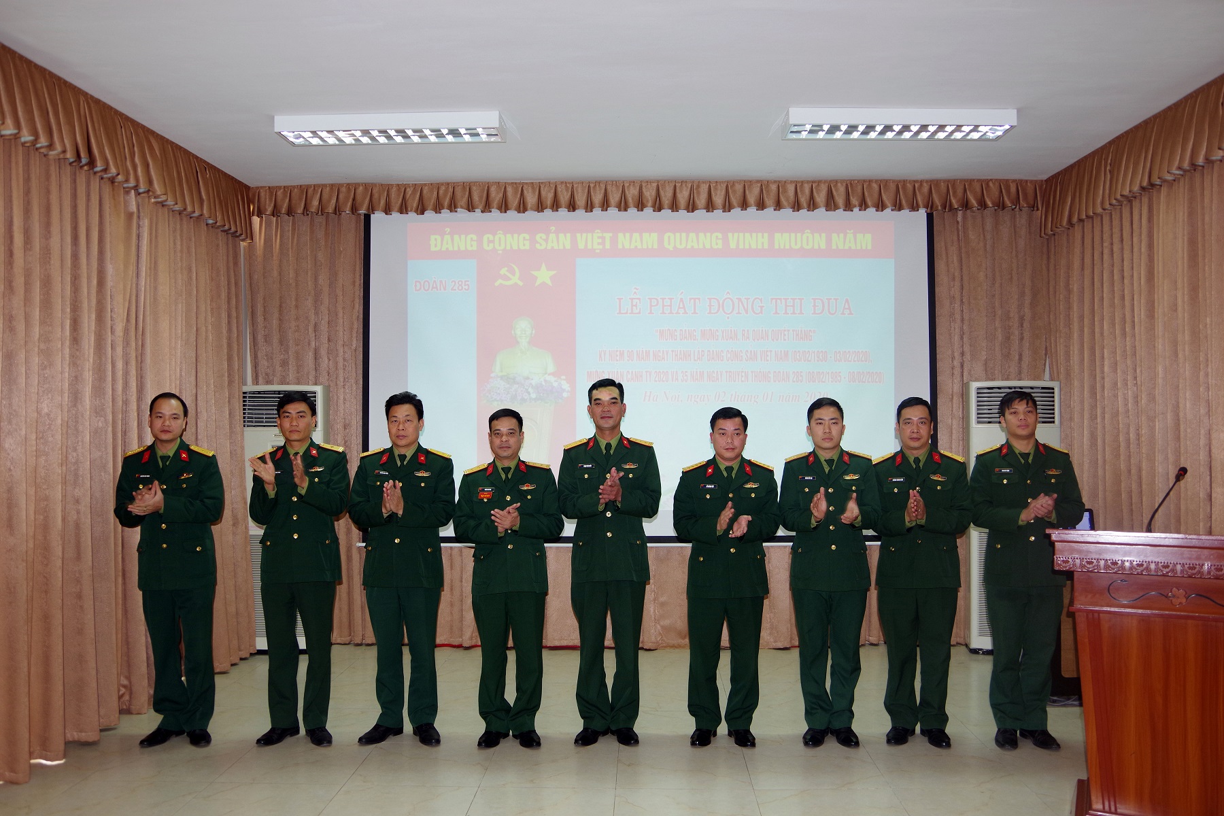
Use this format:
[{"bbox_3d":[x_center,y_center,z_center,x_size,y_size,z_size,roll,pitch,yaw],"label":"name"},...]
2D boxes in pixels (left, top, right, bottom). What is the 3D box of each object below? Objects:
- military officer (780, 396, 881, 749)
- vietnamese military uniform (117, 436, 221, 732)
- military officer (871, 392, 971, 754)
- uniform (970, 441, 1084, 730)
[{"bbox_3d":[1.072,0.803,5.159,0.491,1.723,0.460,0,-1,4],"label":"military officer"},{"bbox_3d":[-2.208,0.891,5.238,0.551,1.465,0.410,0,-1,-6],"label":"vietnamese military uniform"},{"bbox_3d":[1.517,0.805,5.144,0.478,1.717,0.460,0,-1,14],"label":"military officer"},{"bbox_3d":[2.070,0.889,5.210,0.550,1.440,0.400,0,0,7],"label":"uniform"}]

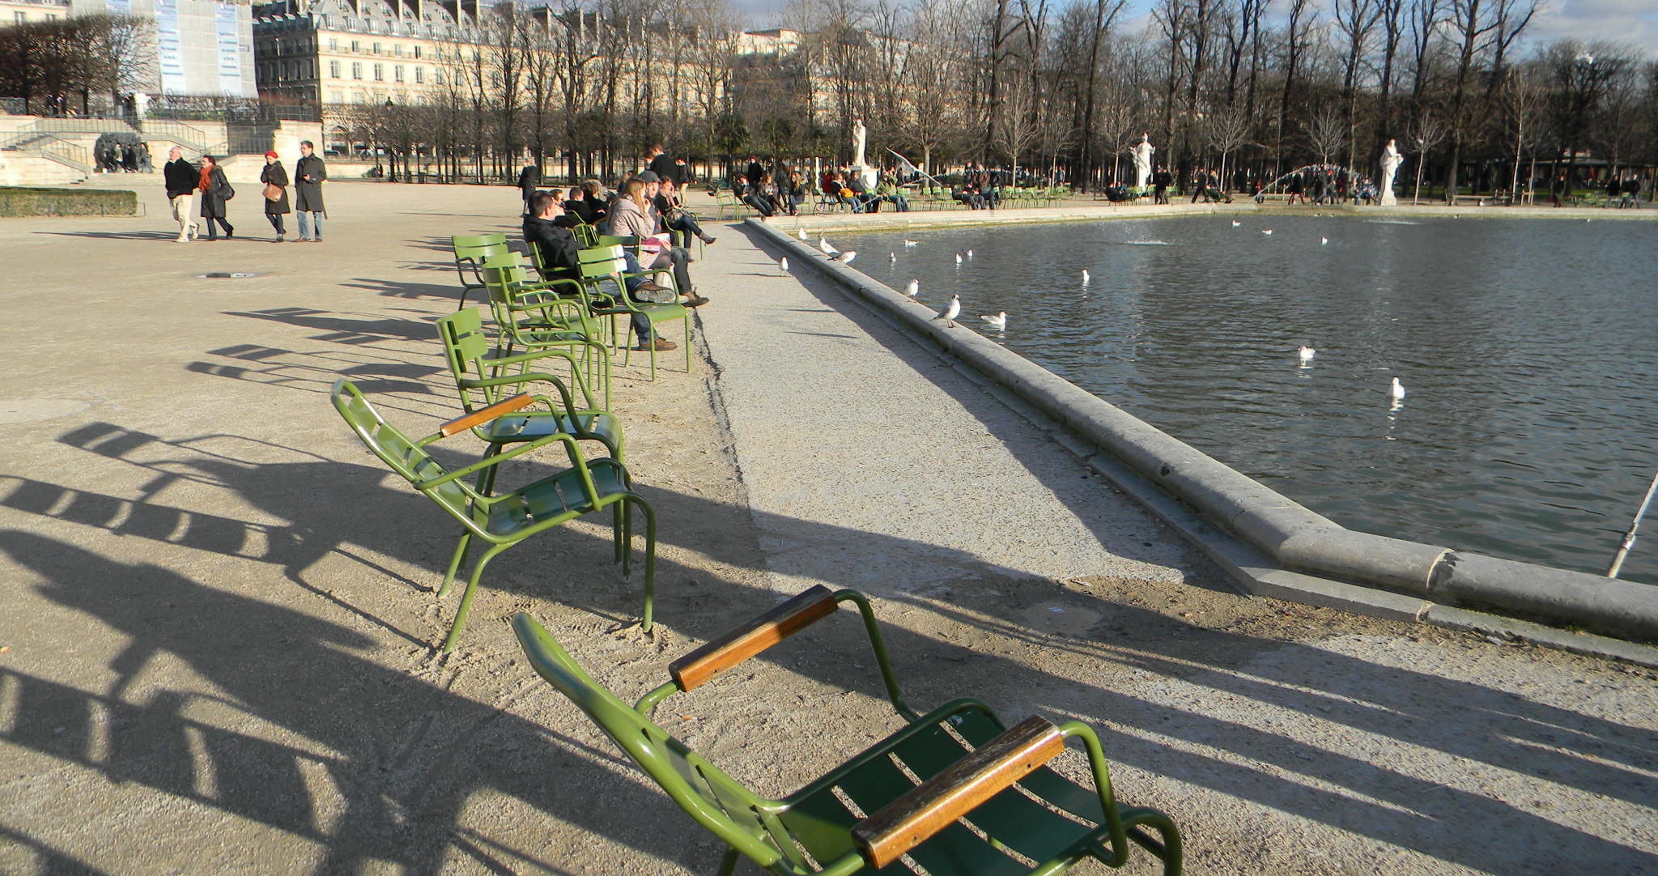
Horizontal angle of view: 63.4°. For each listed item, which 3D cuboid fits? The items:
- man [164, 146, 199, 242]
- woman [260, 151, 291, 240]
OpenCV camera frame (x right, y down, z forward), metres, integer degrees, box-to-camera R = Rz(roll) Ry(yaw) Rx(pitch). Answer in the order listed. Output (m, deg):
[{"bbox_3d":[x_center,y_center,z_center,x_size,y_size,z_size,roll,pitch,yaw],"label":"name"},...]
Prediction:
[{"bbox_3d":[-11.940,-4.470,24.703,0.520,1.740,0.520,-10,15,-43],"label":"man"},{"bbox_3d":[-10.316,-4.451,24.910,0.480,1.650,0.430,8,13,33],"label":"woman"}]

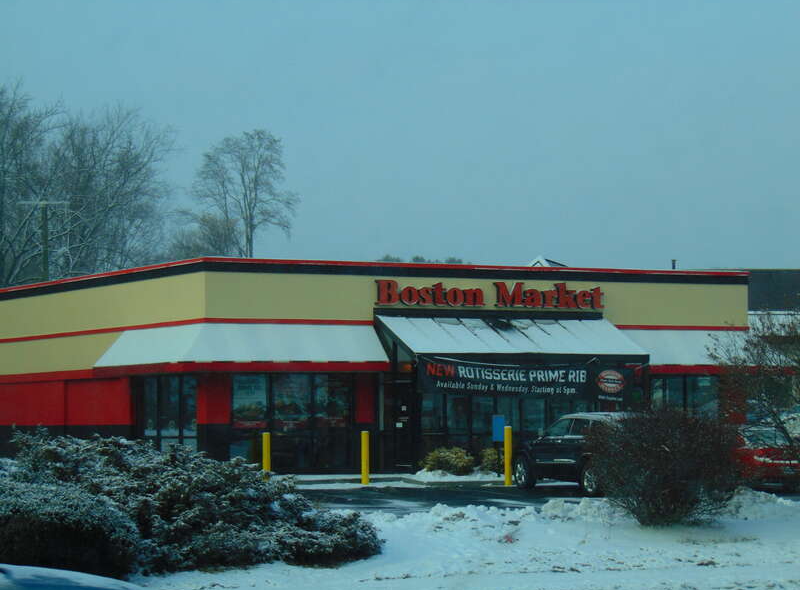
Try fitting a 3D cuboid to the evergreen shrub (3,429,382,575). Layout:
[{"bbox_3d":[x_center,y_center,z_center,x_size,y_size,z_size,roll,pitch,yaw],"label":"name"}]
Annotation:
[{"bbox_3d":[-2.124,2.023,25.300,3.700,1.360,2.700,0,-3,0],"label":"evergreen shrub"}]

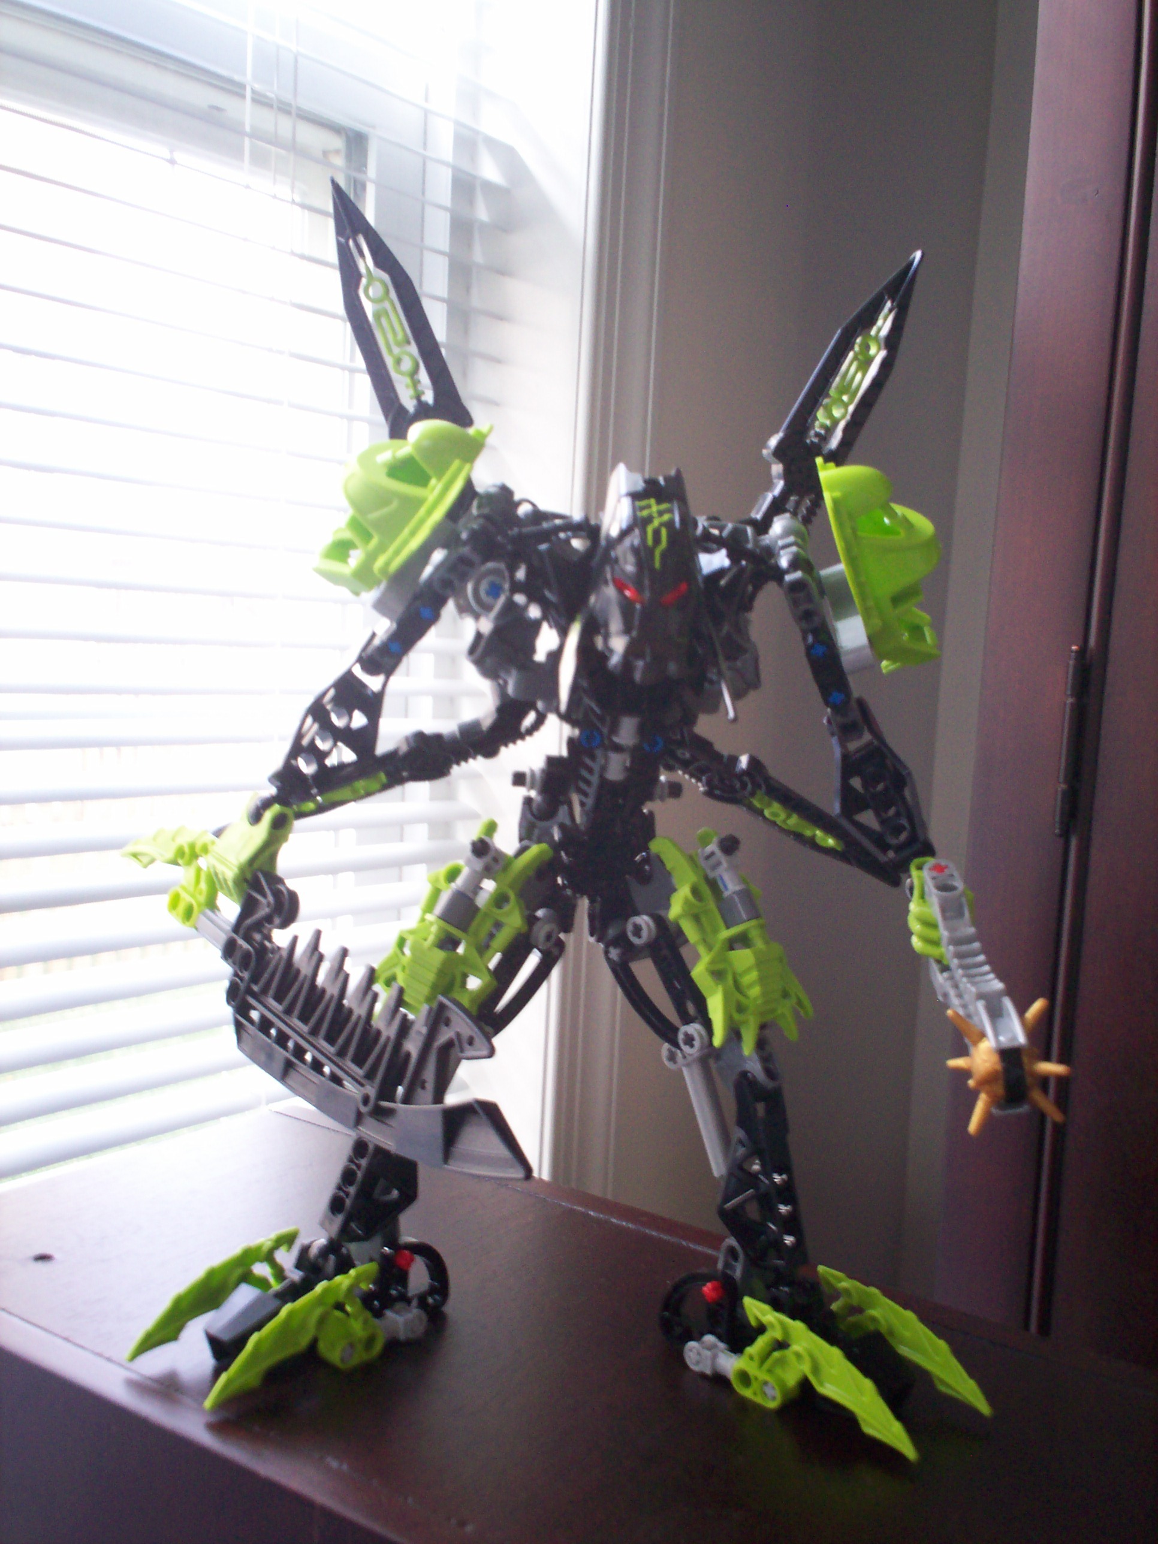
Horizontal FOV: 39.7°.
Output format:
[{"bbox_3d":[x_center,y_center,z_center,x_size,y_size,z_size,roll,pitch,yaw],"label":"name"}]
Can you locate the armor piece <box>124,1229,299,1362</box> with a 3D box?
[{"bbox_3d":[-0.090,0.133,0.409,0.013,0.021,0.053,8,7,41],"label":"armor piece"}]

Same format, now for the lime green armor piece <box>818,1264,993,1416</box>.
[{"bbox_3d":[0.079,0.142,0.402,0.013,0.021,0.053,-3,8,-45],"label":"lime green armor piece"}]

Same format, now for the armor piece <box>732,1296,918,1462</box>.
[{"bbox_3d":[0.056,0.143,0.379,0.013,0.021,0.053,-3,8,-45],"label":"armor piece"}]

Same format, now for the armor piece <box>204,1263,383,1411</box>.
[{"bbox_3d":[-0.065,0.137,0.387,0.013,0.021,0.053,8,7,41],"label":"armor piece"}]

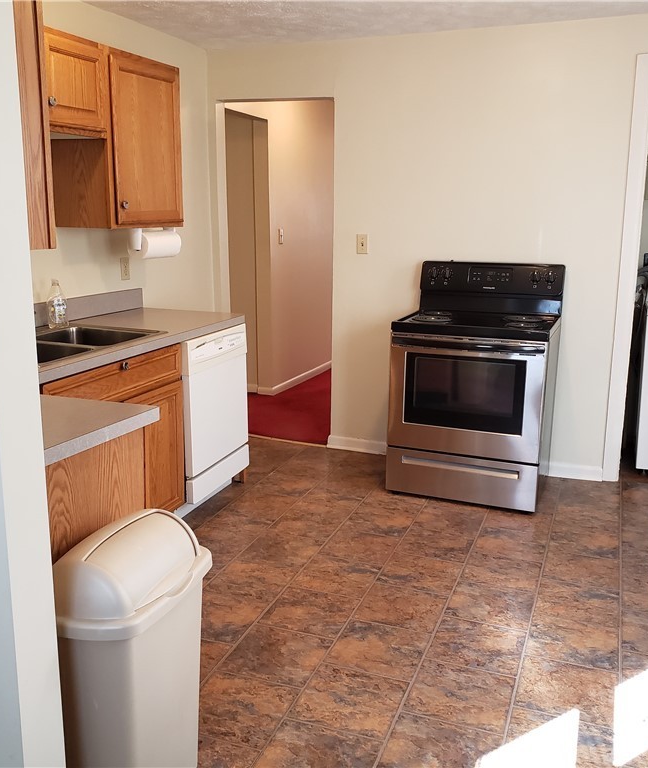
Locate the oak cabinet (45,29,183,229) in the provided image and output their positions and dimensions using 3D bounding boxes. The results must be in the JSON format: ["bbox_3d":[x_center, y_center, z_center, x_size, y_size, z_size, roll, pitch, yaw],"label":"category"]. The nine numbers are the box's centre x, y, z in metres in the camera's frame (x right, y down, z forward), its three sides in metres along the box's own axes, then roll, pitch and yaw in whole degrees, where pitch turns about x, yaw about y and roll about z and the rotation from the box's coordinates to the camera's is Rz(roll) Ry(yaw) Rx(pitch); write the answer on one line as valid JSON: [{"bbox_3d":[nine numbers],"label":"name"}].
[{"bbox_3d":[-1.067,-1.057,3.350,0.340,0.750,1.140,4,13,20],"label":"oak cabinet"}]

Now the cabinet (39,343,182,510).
[{"bbox_3d":[-1.076,0.320,3.153,0.630,0.900,0.910,4,13,20],"label":"cabinet"}]

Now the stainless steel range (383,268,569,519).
[{"bbox_3d":[0.790,-0.016,3.986,0.760,1.174,0.675,5,14,23],"label":"stainless steel range"}]

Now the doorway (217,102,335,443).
[{"bbox_3d":[-0.282,-0.663,4.811,0.740,2.090,0.130,4,13,20],"label":"doorway"}]

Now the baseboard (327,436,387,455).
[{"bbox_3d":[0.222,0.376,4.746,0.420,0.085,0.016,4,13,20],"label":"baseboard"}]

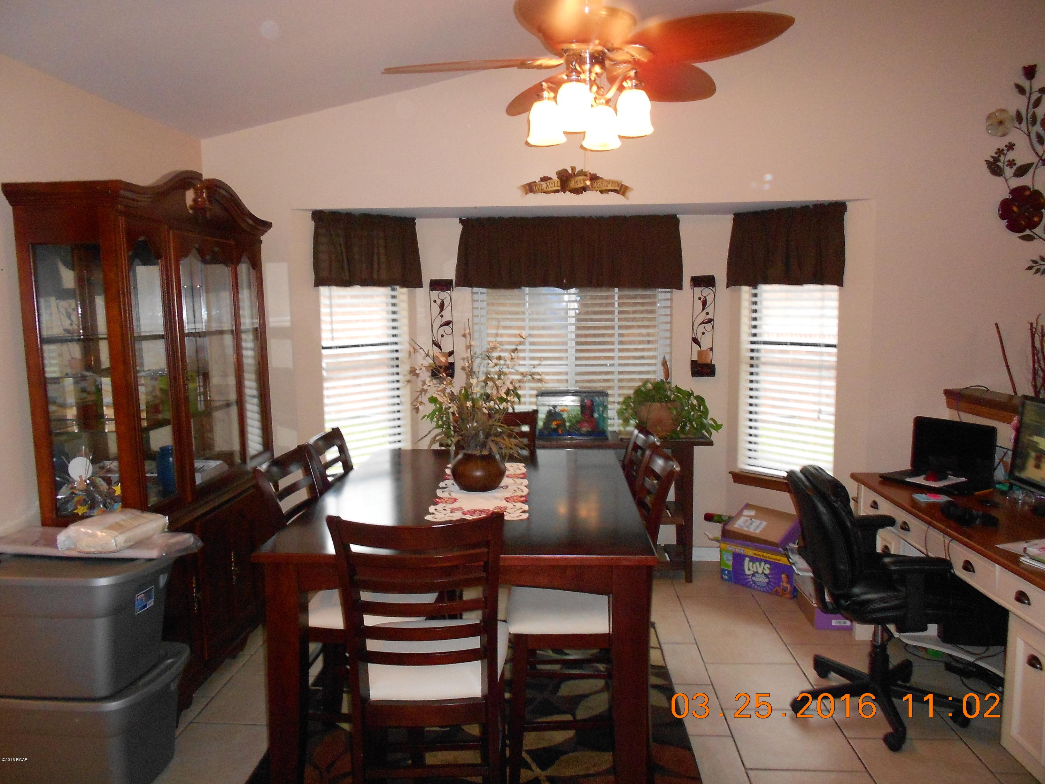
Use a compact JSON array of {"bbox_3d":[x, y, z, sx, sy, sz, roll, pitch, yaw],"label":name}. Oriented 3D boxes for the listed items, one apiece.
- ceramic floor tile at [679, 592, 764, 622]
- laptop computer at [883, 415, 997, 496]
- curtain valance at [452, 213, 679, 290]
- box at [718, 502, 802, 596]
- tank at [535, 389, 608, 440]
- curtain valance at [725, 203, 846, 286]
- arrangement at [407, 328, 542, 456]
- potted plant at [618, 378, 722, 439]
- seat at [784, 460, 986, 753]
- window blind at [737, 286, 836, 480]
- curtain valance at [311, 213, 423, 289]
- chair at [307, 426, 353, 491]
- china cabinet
[{"bbox_3d":[1.050,1.151,4.100,0.406,0.012,0.406,0,6,3],"label":"ceramic floor tile"},{"bbox_3d":[2.028,0.319,3.846,0.275,0.290,0.420,-5,8,-31],"label":"laptop computer"},{"bbox_3d":[0.268,-0.815,4.607,1.335,0.430,0.090,0,7,3],"label":"curtain valance"},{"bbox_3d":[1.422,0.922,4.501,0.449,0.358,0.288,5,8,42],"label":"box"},{"bbox_3d":[0.288,0.123,4.535,0.405,0.275,0.215,0,7,3],"label":"tank"},{"bbox_3d":[1.481,-0.814,4.443,0.694,0.437,0.091,5,8,42],"label":"curtain valance"},{"bbox_3d":[-0.166,0.004,2.942,0.480,0.470,0.410,0,7,3],"label":"arrangement"},{"bbox_3d":[0.865,0.101,4.605,0.614,0.360,0.474,0,6,3],"label":"potted plant"},{"bbox_3d":[1.341,0.759,3.039,0.667,0.972,0.634,0,6,8],"label":"seat"},{"bbox_3d":[1.518,-0.237,4.441,0.060,1.400,0.580,-7,9,-42],"label":"window blind"},{"bbox_3d":[-0.895,-0.817,4.574,0.679,0.414,0.091,-4,7,-35],"label":"curtain valance"},{"bbox_3d":[-0.580,0.704,3.413,0.530,1.050,0.460,0,7,3],"label":"chair"},{"bbox_3d":[-1.529,0.145,3.515,0.410,2.155,1.450,0,7,3],"label":"china cabinet"}]

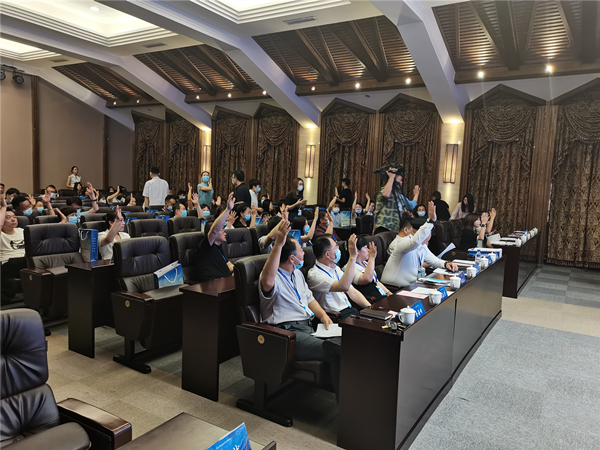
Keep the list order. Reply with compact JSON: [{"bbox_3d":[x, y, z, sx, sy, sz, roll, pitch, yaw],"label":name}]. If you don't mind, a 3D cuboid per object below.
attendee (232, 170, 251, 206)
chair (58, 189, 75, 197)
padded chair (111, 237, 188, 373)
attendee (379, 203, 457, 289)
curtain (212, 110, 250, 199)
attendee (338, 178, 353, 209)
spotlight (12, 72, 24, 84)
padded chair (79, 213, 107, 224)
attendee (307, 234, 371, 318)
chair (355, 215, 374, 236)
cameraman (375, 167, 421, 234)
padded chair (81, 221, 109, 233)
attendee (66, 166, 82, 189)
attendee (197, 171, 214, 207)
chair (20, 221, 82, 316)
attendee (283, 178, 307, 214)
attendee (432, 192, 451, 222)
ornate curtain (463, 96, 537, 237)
[{"bbox_3d":[-1.086,-0.110,8.101,0.360,1.720,0.480,6,7,33],"label":"attendee"},{"bbox_3d":[-6.530,-0.468,12.876,0.620,1.030,0.640,5,5,31],"label":"chair"},{"bbox_3d":[-1.186,0.638,3.926,0.580,1.015,0.650,6,6,32],"label":"padded chair"},{"bbox_3d":[1.157,0.476,4.595,0.820,1.430,0.660,6,6,32],"label":"attendee"},{"bbox_3d":[-2.098,-1.715,13.928,1.350,3.500,0.250,6,7,33],"label":"curtain"},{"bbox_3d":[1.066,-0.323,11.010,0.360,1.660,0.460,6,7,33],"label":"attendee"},{"bbox_3d":[-7.949,-4.133,12.741,0.260,0.310,0.270,20,13,30],"label":"spotlight"},{"bbox_3d":[-2.804,0.337,6.549,0.620,1.030,0.640,5,5,31],"label":"padded chair"},{"bbox_3d":[0.408,0.666,3.665,0.740,1.220,0.560,6,7,33],"label":"attendee"},{"bbox_3d":[1.318,0.339,7.826,0.650,1.050,0.600,6,7,33],"label":"chair"},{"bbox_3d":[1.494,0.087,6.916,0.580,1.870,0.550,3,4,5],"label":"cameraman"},{"bbox_3d":[-2.144,0.485,5.327,0.650,1.050,0.600,6,7,33],"label":"padded chair"},{"bbox_3d":[-6.913,-0.946,13.879,0.320,1.700,0.500,7,7,42],"label":"attendee"},{"bbox_3d":[-1.978,-0.264,9.378,0.480,1.690,0.360,1,6,-21],"label":"attendee"},{"bbox_3d":[-2.471,0.498,4.686,0.620,1.030,0.640,5,5,31],"label":"chair"},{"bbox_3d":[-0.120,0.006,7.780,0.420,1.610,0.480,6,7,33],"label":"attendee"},{"bbox_3d":[3.253,0.032,10.436,0.500,1.620,0.400,1,5,-21],"label":"attendee"},{"bbox_3d":[4.844,-1.195,11.025,1.468,3.993,0.220,5,5,31],"label":"ornate curtain"}]

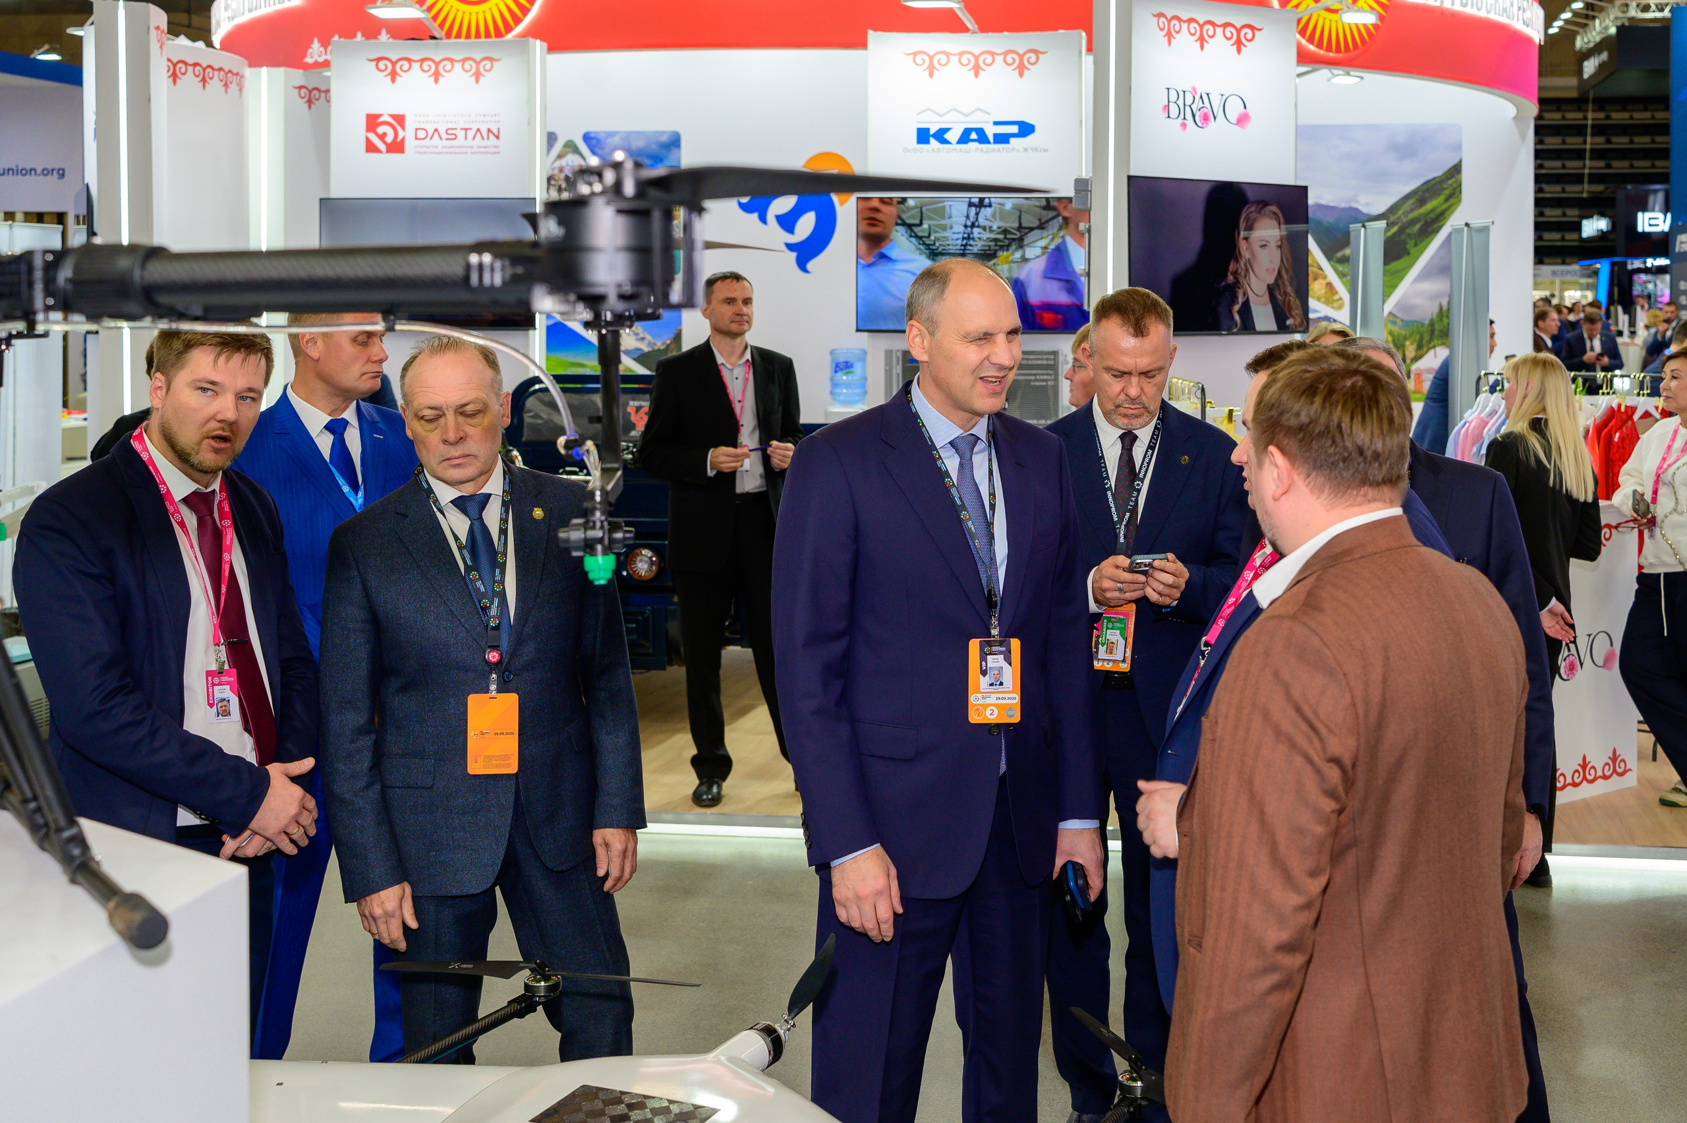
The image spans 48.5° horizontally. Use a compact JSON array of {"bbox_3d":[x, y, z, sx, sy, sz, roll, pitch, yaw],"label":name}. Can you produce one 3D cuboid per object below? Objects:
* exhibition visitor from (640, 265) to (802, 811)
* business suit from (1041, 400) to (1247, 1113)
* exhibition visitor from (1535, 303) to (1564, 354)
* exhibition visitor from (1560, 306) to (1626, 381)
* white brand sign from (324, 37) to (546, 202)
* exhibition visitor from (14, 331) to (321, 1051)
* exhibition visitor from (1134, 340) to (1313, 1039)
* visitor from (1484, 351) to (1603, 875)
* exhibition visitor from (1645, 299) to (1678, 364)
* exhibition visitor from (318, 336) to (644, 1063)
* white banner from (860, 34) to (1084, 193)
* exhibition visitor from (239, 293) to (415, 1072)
[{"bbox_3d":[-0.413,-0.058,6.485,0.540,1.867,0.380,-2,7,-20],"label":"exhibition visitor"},{"bbox_3d":[0.604,0.413,3.930,0.540,1.480,0.380,2,5,20],"label":"business suit"},{"bbox_3d":[6.035,-1.305,16.200,0.360,1.760,0.520,2,5,25],"label":"exhibition visitor"},{"bbox_3d":[6.501,-1.325,16.255,0.580,1.760,0.420,2,7,18],"label":"exhibition visitor"},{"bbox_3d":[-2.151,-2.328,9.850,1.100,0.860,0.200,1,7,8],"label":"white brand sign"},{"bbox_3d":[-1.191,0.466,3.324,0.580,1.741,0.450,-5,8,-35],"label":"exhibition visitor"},{"bbox_3d":[0.738,0.520,2.928,0.420,1.723,0.520,-3,7,-28],"label":"exhibition visitor"},{"bbox_3d":[2.187,0.198,5.860,0.360,1.700,0.440,5,8,40],"label":"visitor"},{"bbox_3d":[8.905,-1.877,20.300,0.550,1.770,0.380,2,5,25],"label":"exhibition visitor"},{"bbox_3d":[-0.649,0.466,3.374,0.560,1.730,0.360,-1,7,-13],"label":"exhibition visitor"},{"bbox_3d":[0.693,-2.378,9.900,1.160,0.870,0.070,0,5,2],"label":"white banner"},{"bbox_3d":[-1.129,0.282,4.120,0.530,1.790,0.360,-4,6,-40],"label":"exhibition visitor"}]

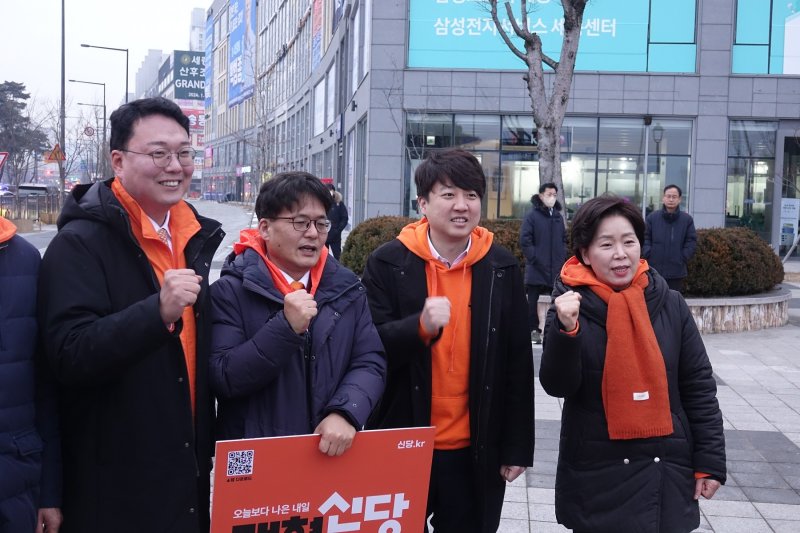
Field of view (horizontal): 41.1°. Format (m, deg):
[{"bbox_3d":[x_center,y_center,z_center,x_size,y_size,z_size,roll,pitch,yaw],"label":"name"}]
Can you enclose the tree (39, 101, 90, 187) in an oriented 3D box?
[{"bbox_3d":[-15.730,-5.040,50.000,2.600,5.600,2.500,1,4,-14],"label":"tree"}]

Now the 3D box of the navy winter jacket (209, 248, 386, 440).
[{"bbox_3d":[-0.282,0.330,2.840,0.520,0.770,0.400,0,4,-19],"label":"navy winter jacket"}]

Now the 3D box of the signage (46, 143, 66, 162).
[{"bbox_3d":[-17.394,-5.747,54.000,0.920,0.840,0.060,1,4,-13],"label":"signage"}]

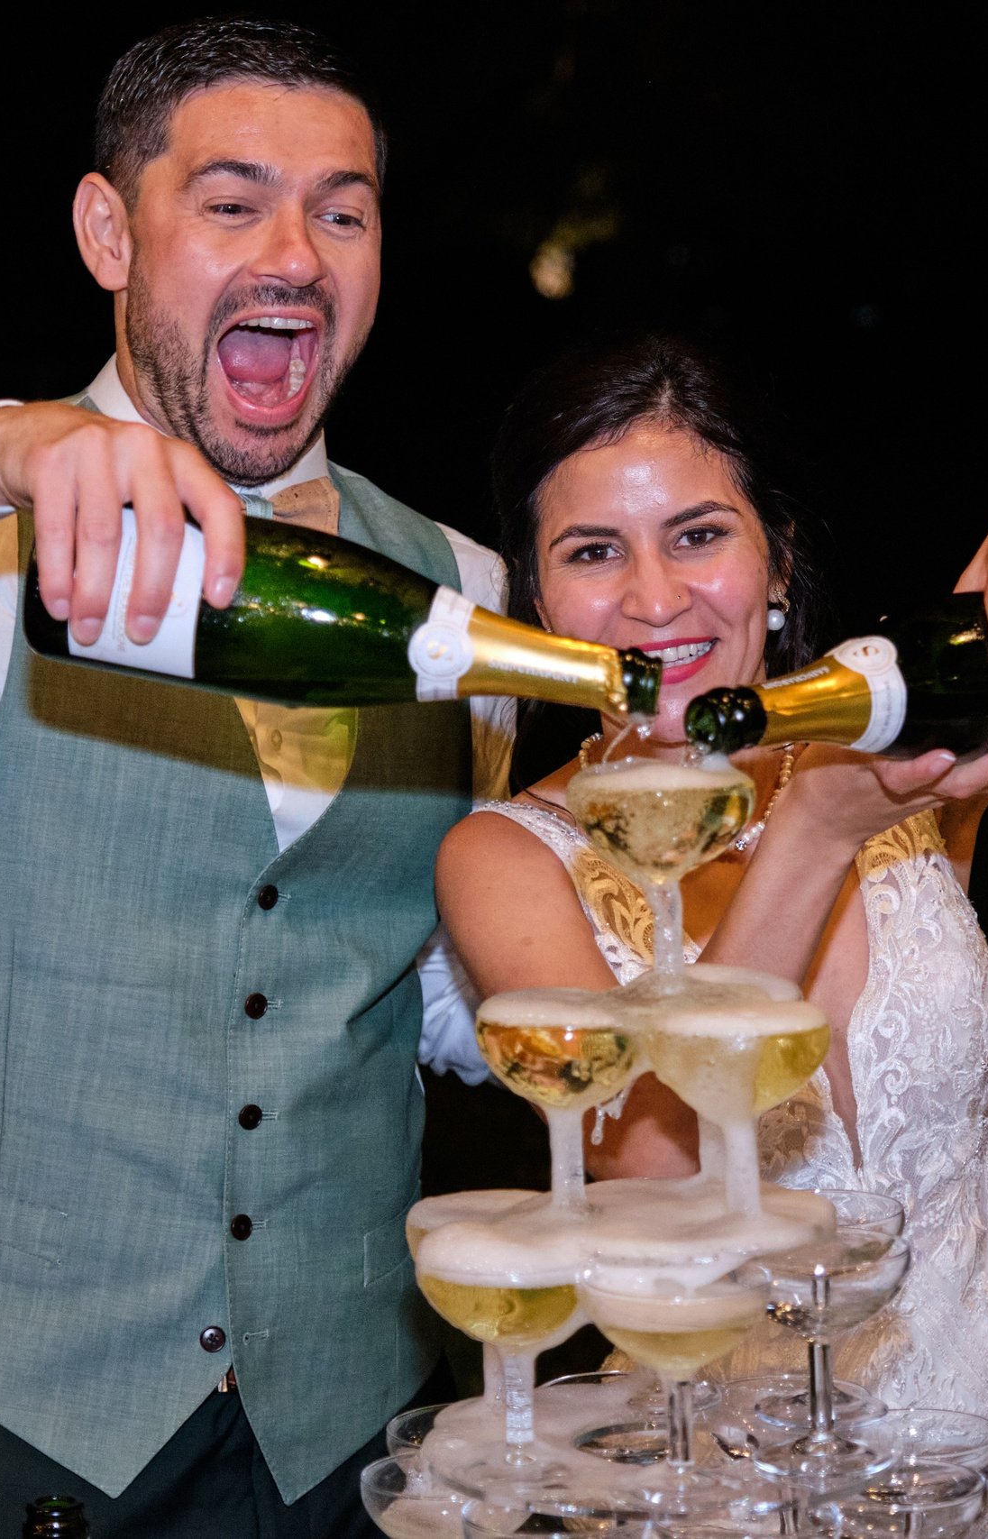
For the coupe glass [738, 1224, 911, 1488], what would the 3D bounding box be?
[{"bbox_3d":[0.165,0.296,1.944,0.094,0.109,0.094,-2,5,0],"label":"coupe glass"}]

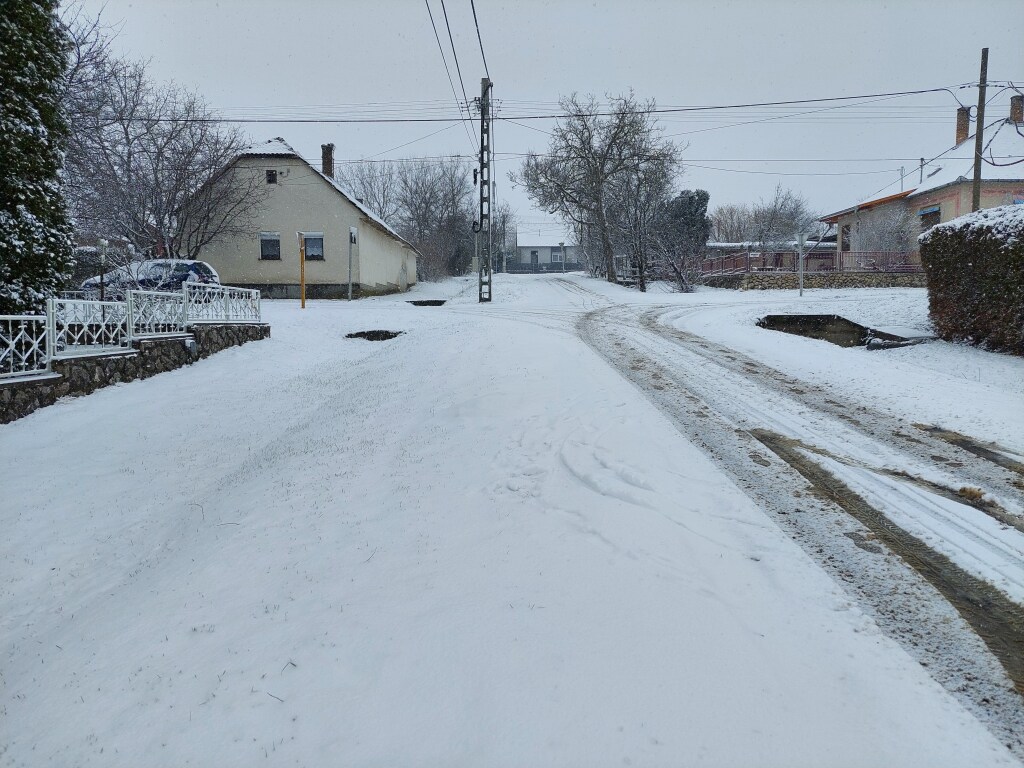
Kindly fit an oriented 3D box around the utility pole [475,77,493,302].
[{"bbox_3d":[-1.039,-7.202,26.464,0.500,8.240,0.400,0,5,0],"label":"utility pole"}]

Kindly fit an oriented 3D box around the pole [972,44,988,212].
[{"bbox_3d":[12.209,-5.125,18.617,0.220,7.170,0.220,0,5,0],"label":"pole"}]

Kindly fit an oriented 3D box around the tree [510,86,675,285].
[{"bbox_3d":[4.501,-10.788,39.195,9.000,10.280,8.500,0,5,0],"label":"tree"}]

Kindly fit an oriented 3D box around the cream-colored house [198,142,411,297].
[{"bbox_3d":[-9.800,-7.708,36.358,7.900,7.300,15.900,0,5,1],"label":"cream-colored house"}]

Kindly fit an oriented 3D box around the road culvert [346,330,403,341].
[{"bbox_3d":[-3.287,-1.150,16.965,1.350,0.420,0.700,0,5,0],"label":"road culvert"}]

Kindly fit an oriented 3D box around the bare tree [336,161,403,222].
[{"bbox_3d":[-10.406,-11.714,51.160,5.200,8.580,5.200,0,5,0],"label":"bare tree"}]

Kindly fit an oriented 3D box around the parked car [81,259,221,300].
[{"bbox_3d":[-12.127,-3.468,23.786,4.200,1.500,1.760,1,5,7],"label":"parked car"}]

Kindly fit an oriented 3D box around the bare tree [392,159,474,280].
[{"bbox_3d":[-5.466,-11.362,49.183,6.000,8.310,5.500,0,5,0],"label":"bare tree"}]

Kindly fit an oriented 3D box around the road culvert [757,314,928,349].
[{"bbox_3d":[8.010,-1.412,17.946,3.800,0.950,2.300,1,5,7],"label":"road culvert"}]

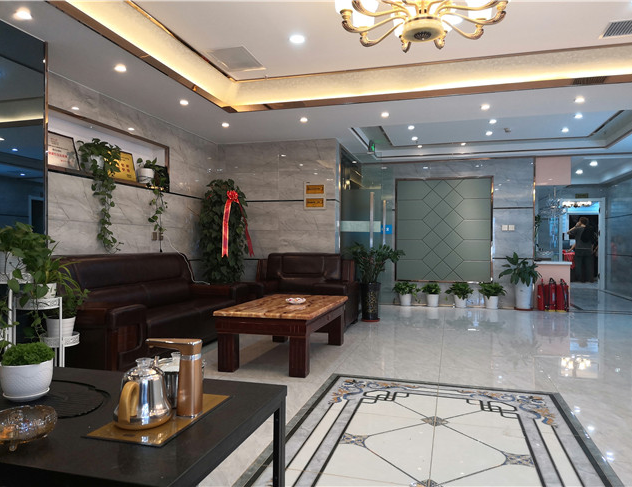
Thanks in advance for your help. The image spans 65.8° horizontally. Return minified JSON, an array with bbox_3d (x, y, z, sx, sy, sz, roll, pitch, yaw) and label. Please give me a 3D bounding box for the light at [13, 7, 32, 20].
[{"bbox_3d":[-1.808,-1.424,3.005,0.100,0.030,0.100,0,0,16],"label":"light"}]

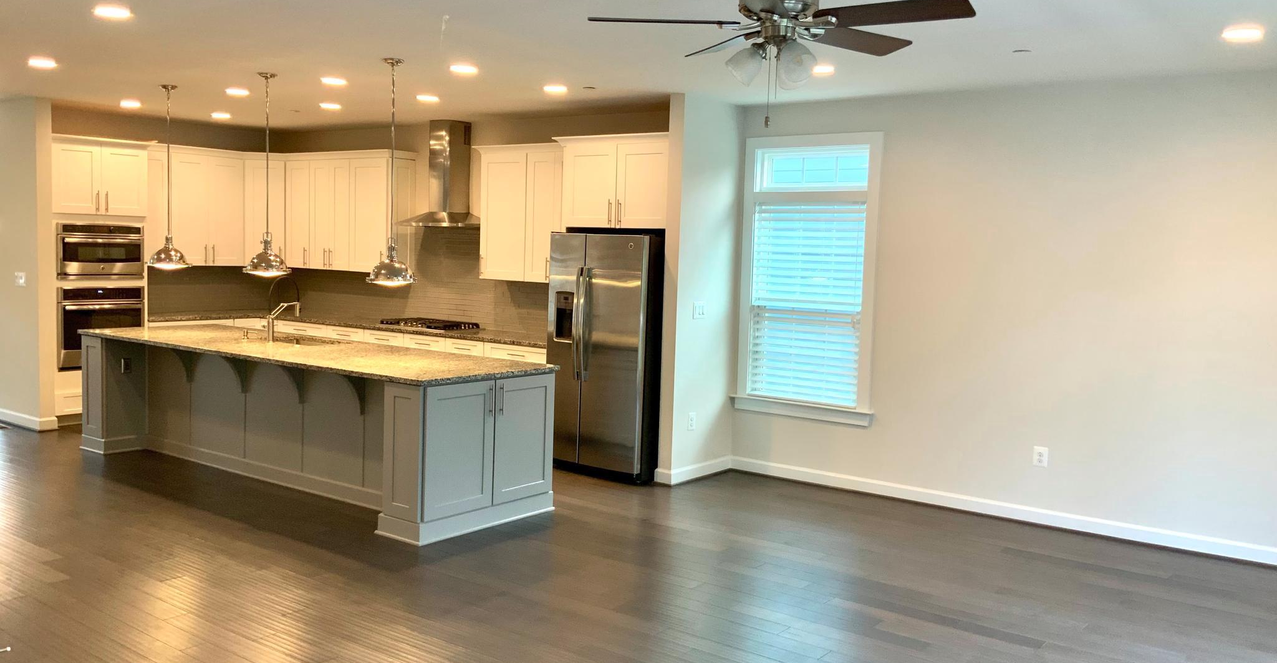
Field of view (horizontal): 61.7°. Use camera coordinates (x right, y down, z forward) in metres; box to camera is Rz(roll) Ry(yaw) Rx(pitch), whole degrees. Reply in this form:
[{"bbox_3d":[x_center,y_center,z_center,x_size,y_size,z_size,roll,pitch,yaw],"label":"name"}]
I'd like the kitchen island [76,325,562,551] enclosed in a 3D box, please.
[{"bbox_3d":[-2.352,0.562,7.352,3.800,0.912,1.160,5,5,37],"label":"kitchen island"}]

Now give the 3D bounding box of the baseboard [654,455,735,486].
[{"bbox_3d":[0.397,1.015,7.876,0.160,0.100,0.730,5,6,36],"label":"baseboard"}]

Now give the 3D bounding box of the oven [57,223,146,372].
[{"bbox_3d":[-4.811,-0.323,9.340,0.580,1.237,0.750,5,6,36],"label":"oven"}]

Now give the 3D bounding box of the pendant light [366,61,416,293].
[{"bbox_3d":[-1.503,-0.958,6.462,0.300,1.359,0.300,2,4,0],"label":"pendant light"}]

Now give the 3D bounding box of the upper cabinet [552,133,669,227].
[{"bbox_3d":[-0.046,-1.093,7.974,1.040,0.664,0.630,5,5,37],"label":"upper cabinet"}]

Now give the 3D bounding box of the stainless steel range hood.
[{"bbox_3d":[-1.727,-1.385,9.356,0.920,0.935,0.510,5,6,36],"label":"stainless steel range hood"}]

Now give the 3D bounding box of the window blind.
[{"bbox_3d":[1.212,-0.202,7.755,0.915,1.450,0.060,5,5,37],"label":"window blind"}]

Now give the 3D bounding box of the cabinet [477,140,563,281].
[{"bbox_3d":[-0.812,-0.959,8.723,1.120,1.093,0.370,5,5,37],"label":"cabinet"}]

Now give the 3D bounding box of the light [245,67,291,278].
[{"bbox_3d":[-2.494,-1.048,7.207,0.300,1.354,0.300,5,5,37],"label":"light"}]

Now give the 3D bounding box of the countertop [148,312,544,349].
[{"bbox_3d":[-2.534,-0.029,9.229,4.360,0.035,1.800,5,6,36],"label":"countertop"}]

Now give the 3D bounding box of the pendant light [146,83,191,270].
[{"bbox_3d":[-3.417,-1.128,7.785,0.320,1.305,0.320,5,6,36],"label":"pendant light"}]

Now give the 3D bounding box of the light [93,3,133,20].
[{"bbox_3d":[-2.555,-1.543,5.205,0.185,0.025,0.185,5,6,36],"label":"light"}]

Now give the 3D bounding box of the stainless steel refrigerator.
[{"bbox_3d":[-0.104,0.153,8.053,0.905,1.760,0.790,5,6,36],"label":"stainless steel refrigerator"}]

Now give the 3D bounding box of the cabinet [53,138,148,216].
[{"bbox_3d":[-4.843,-1.342,9.370,0.640,0.653,0.820,5,5,37],"label":"cabinet"}]

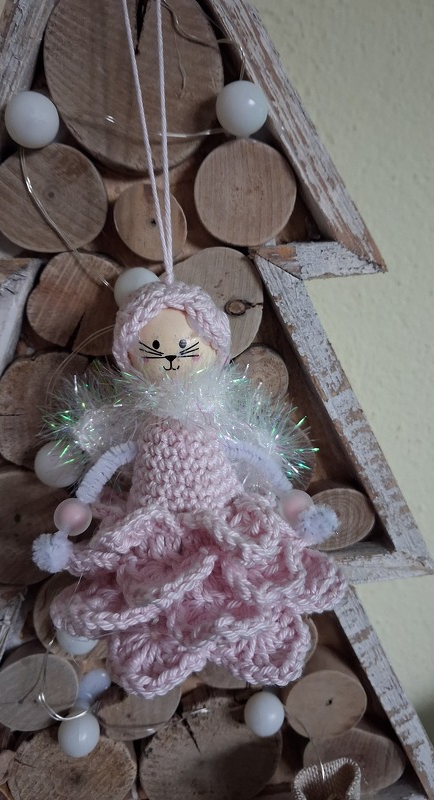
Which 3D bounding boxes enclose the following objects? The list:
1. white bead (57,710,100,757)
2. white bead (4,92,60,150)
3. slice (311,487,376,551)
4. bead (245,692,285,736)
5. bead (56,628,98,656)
[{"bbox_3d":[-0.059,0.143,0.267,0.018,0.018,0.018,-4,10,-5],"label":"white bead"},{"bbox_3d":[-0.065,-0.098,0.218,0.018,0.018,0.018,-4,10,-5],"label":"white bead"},{"bbox_3d":[0.052,0.050,0.276,0.031,0.028,0.020,-4,10,-5],"label":"slice"},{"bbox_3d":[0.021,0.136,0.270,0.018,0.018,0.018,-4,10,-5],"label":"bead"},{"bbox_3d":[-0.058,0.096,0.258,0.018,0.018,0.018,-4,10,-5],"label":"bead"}]

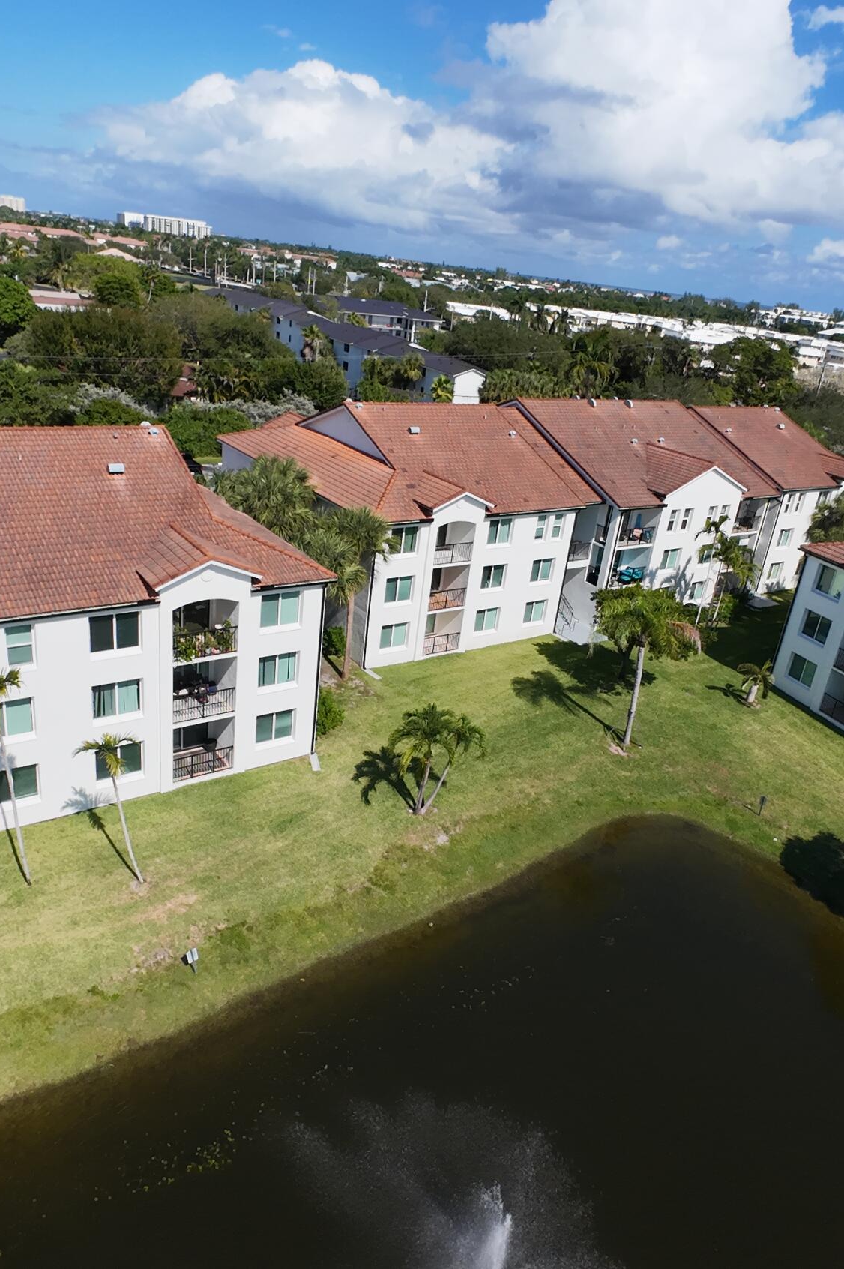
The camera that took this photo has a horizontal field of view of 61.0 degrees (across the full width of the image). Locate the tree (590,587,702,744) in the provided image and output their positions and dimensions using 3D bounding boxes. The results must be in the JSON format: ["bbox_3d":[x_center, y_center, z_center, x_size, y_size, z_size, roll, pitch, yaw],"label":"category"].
[{"bbox_3d":[10.739,1.778,36.603,5.000,8.700,5.000,15,25,18],"label":"tree"}]

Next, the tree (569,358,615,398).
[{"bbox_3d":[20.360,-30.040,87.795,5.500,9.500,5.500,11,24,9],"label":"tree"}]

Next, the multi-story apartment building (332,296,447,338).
[{"bbox_3d":[-8.018,-73.152,167.551,26.000,9.000,11.000,-6,27,-27],"label":"multi-story apartment building"}]

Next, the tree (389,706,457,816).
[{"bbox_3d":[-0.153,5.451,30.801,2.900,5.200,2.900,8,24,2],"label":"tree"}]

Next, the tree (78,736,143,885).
[{"bbox_3d":[-10.613,5.913,24.448,2.100,5.000,2.000,-5,27,-24],"label":"tree"}]

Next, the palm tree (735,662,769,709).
[{"bbox_3d":[18.810,2.820,40.783,2.000,2.500,2.000,19,27,25],"label":"palm tree"}]

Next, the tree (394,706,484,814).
[{"bbox_3d":[0.546,5.532,30.771,3.800,5.300,3.200,8,24,2],"label":"tree"}]

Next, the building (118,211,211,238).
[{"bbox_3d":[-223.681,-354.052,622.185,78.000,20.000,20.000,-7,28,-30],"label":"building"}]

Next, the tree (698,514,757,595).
[{"bbox_3d":[21.843,-4.746,52.849,4.100,8.000,4.000,17,26,21],"label":"tree"}]

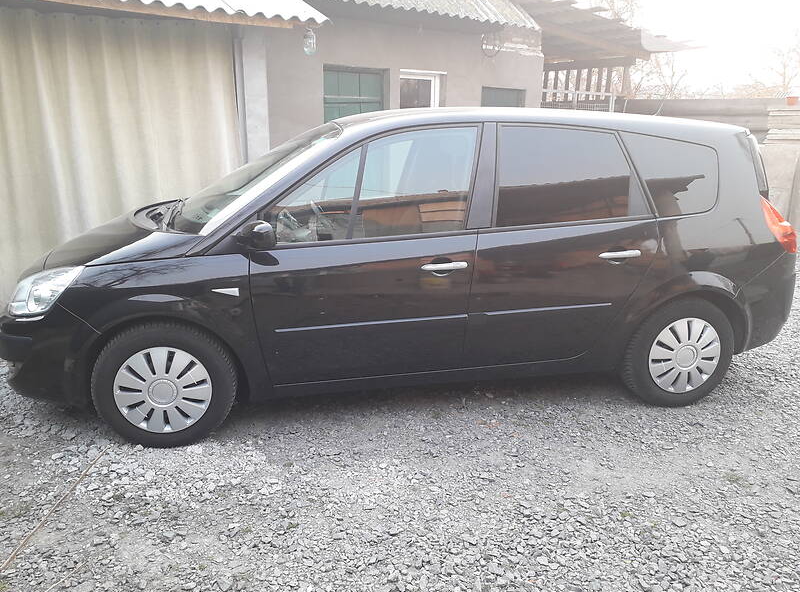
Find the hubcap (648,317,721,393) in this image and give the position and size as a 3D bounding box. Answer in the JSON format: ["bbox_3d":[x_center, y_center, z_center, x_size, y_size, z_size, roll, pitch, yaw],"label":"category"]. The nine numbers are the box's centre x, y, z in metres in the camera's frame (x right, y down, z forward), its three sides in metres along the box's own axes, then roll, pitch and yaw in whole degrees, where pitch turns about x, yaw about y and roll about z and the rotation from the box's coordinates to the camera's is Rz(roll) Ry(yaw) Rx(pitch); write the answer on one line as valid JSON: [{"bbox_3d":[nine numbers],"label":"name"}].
[{"bbox_3d":[1.573,0.331,3.438,0.437,0.437,0.060,-2,15,-11],"label":"hubcap"}]

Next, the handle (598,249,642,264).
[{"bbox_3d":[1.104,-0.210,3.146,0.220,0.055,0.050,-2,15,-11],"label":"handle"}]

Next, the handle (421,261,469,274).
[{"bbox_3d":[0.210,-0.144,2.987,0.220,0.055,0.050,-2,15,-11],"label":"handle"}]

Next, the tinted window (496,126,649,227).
[{"bbox_3d":[0.876,-0.615,3.179,0.830,0.510,0.050,-3,-5,-12],"label":"tinted window"}]

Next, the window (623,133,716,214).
[{"bbox_3d":[1.463,-0.639,3.304,0.550,0.460,0.050,-4,-5,-15],"label":"window"}]

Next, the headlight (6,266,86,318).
[{"bbox_3d":[-1.655,-0.031,2.912,0.410,0.260,0.360,-2,15,-11],"label":"headlight"}]

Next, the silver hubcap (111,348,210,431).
[{"bbox_3d":[-1.115,0.448,2.938,0.437,0.437,0.060,-2,15,-11],"label":"silver hubcap"}]

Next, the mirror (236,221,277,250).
[{"bbox_3d":[-0.633,-0.269,2.756,0.165,0.140,0.220,-2,15,-11],"label":"mirror"}]

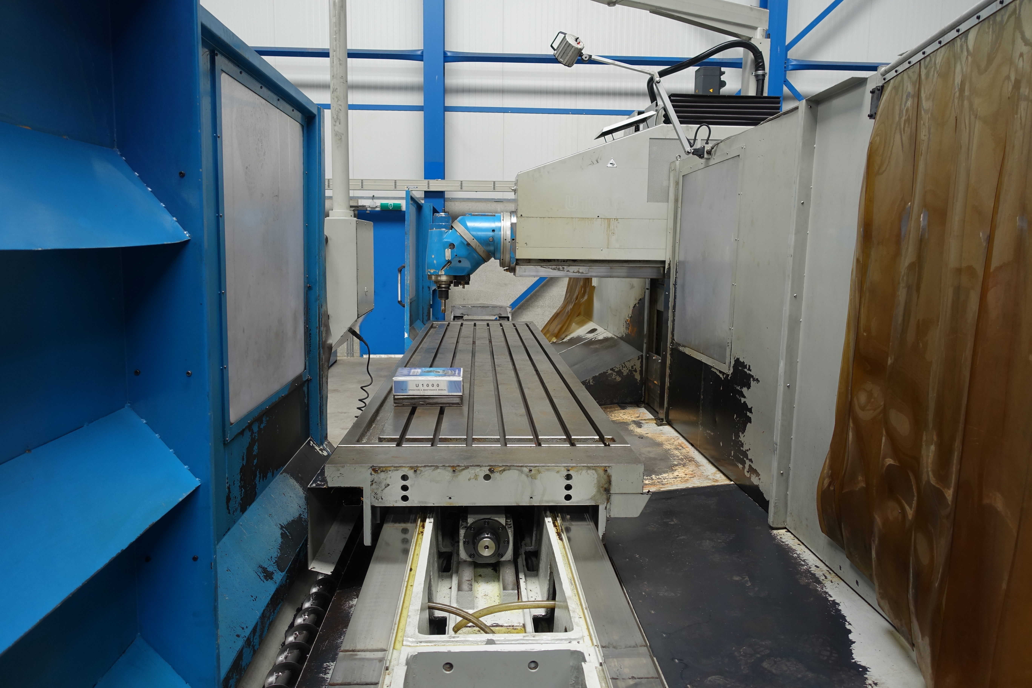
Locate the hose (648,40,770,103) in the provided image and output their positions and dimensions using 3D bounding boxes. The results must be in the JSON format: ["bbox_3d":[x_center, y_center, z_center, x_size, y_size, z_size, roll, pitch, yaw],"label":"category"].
[{"bbox_3d":[1.333,-1.877,4.793,0.830,0.472,0.200,1,8,-3],"label":"hose"}]

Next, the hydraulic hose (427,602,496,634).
[{"bbox_3d":[-0.150,0.770,1.922,0.198,0.117,0.090,1,8,-3],"label":"hydraulic hose"}]

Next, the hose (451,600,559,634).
[{"bbox_3d":[-0.035,0.765,1.928,0.279,0.126,0.090,1,8,-3],"label":"hose"}]

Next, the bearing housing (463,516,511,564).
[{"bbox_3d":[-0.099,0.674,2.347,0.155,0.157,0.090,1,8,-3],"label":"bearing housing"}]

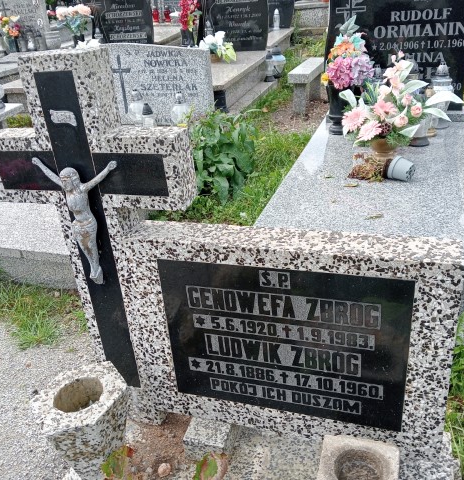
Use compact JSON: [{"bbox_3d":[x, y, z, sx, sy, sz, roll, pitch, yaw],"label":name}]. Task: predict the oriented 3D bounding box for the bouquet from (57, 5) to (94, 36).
[{"bbox_3d":[-1.751,-2.464,5.800,0.380,0.320,0.300,4,27,18],"label":"bouquet"}]

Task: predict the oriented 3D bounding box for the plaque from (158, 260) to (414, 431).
[{"bbox_3d":[0.120,0.253,1.272,0.595,0.426,0.030,4,27,18],"label":"plaque"}]

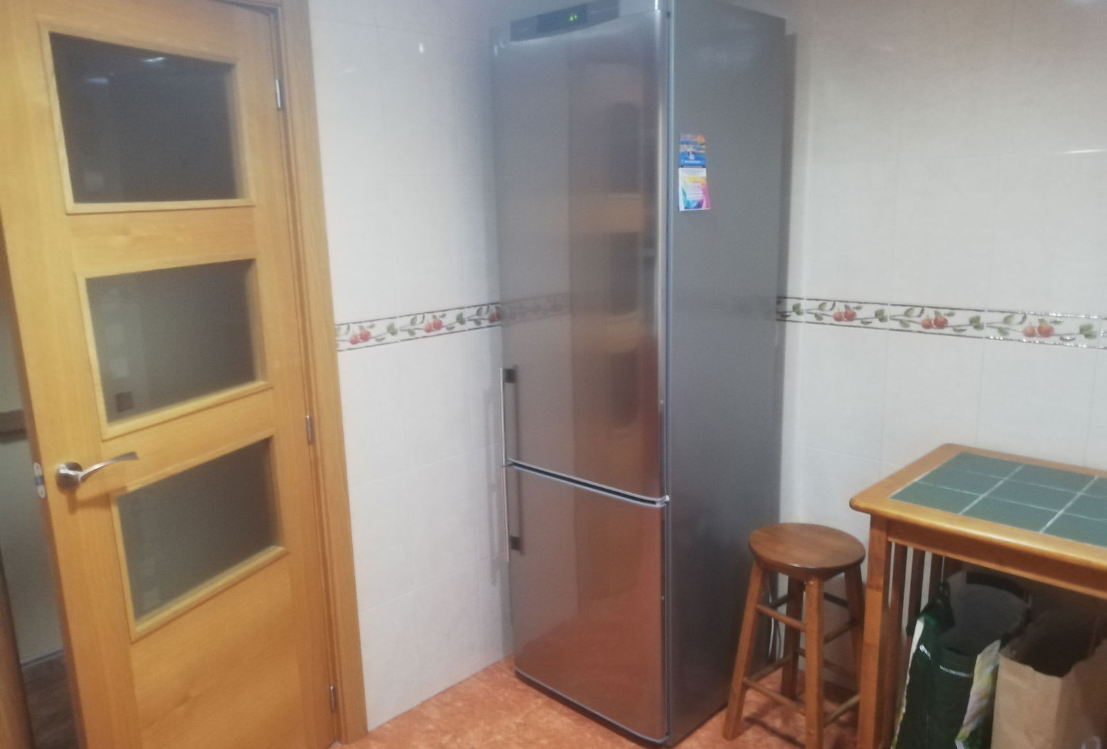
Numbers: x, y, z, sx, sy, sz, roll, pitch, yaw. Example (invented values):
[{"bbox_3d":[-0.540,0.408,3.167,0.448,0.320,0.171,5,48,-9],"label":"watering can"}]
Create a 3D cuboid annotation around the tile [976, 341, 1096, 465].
[{"bbox_3d":[1.214,0.111,2.108,0.012,0.386,0.253,-13,16,-43],"label":"tile"}]

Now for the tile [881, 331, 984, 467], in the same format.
[{"bbox_3d":[1.038,0.078,2.287,0.012,0.386,0.253,-13,16,-43],"label":"tile"}]

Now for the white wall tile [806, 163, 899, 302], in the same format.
[{"bbox_3d":[0.849,-0.401,2.372,0.012,0.386,0.253,-13,16,-43],"label":"white wall tile"}]

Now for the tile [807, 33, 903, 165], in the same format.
[{"bbox_3d":[0.839,-0.779,2.294,0.012,0.386,0.253,-13,16,-43],"label":"tile"}]

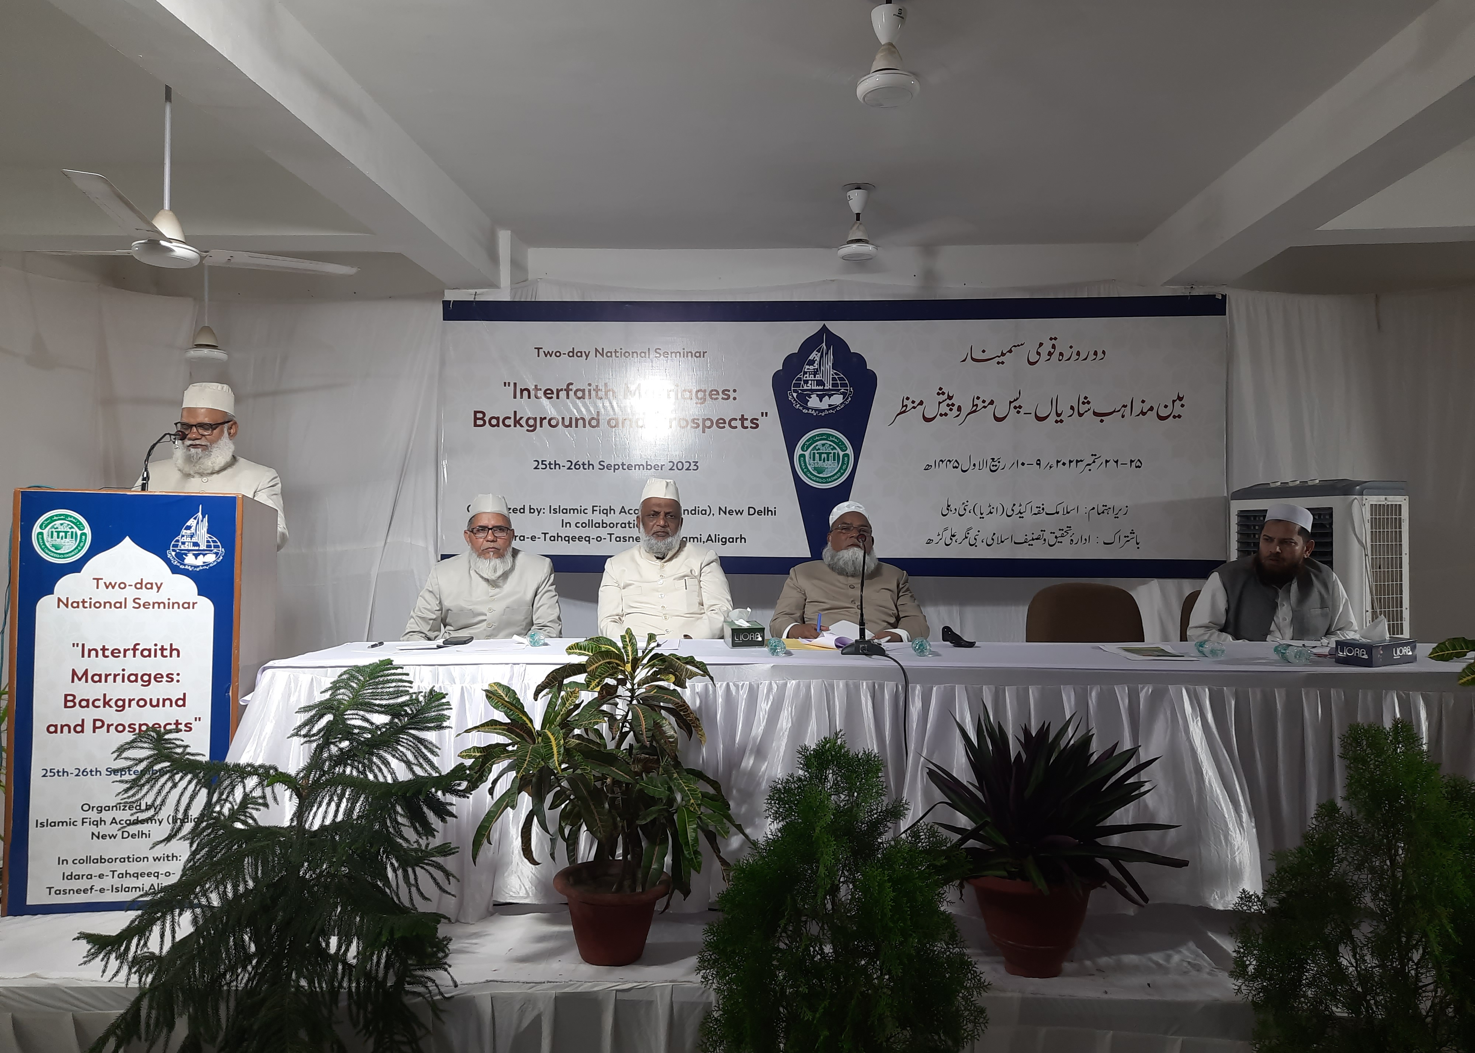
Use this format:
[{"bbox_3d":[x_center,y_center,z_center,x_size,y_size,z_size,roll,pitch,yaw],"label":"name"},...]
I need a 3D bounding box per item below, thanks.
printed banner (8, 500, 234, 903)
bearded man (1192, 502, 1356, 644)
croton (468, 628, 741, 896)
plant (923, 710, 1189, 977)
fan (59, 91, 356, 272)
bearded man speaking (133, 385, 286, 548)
[{"bbox_3d":[-1.875,0.530,3.401,0.645,1.255,0.410,0,0,-8],"label":"printed banner"},{"bbox_3d":[1.950,0.536,3.896,0.620,1.250,0.740,0,0,9],"label":"bearded man"},{"bbox_3d":[-0.356,0.682,2.795,0.740,0.800,0.660,0,0,3],"label":"croton"},{"bbox_3d":[0.840,0.832,2.818,0.700,0.680,0.660,0,-1,0],"label":"plant"},{"bbox_3d":[-1.819,-1.110,3.292,1.100,0.650,1.100,0,-1,0],"label":"fan"},{"bbox_3d":[-1.837,0.330,3.737,0.560,1.660,0.420,0,0,-13],"label":"bearded man speaking"}]

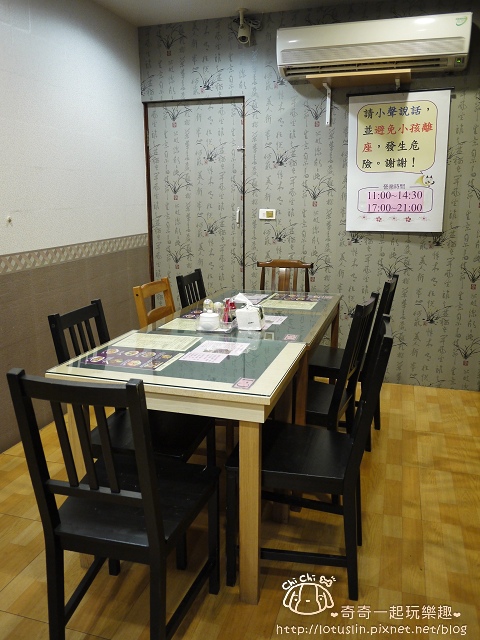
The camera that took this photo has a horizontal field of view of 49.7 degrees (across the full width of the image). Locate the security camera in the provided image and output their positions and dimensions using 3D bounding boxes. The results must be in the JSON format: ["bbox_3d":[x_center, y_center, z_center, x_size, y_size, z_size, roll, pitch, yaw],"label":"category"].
[{"bbox_3d":[0.025,-1.905,3.375,0.085,0.215,0.130,-1,13,-4],"label":"security camera"}]

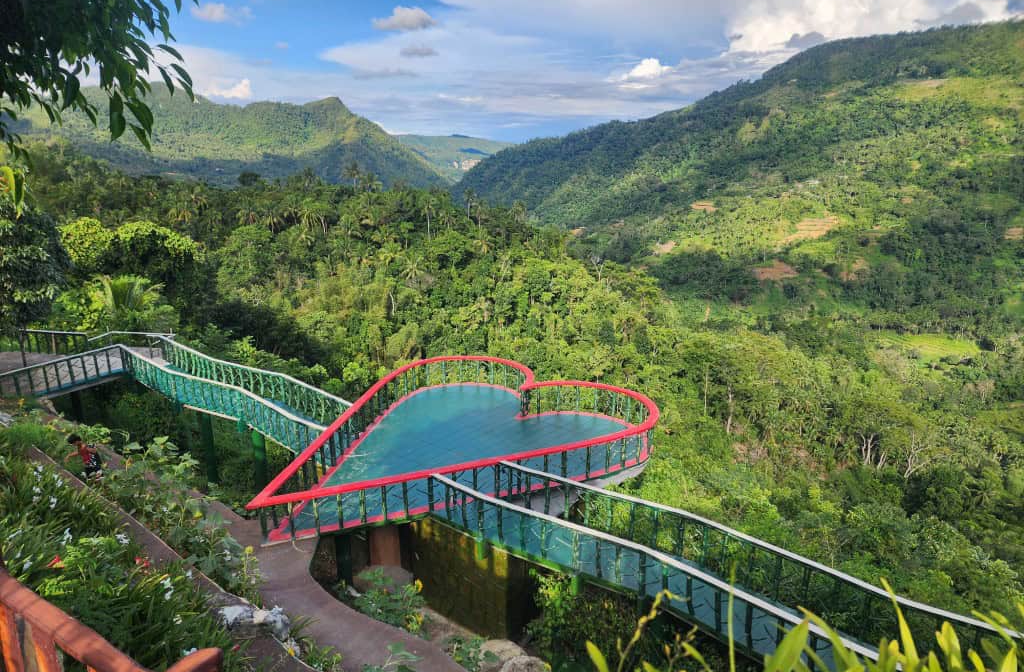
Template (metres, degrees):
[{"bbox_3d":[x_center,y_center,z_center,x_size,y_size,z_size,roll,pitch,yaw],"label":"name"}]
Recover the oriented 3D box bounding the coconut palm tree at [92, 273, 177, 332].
[{"bbox_3d":[-20.305,-1.422,36.500,4.600,4.000,4.500,0,13,0],"label":"coconut palm tree"}]

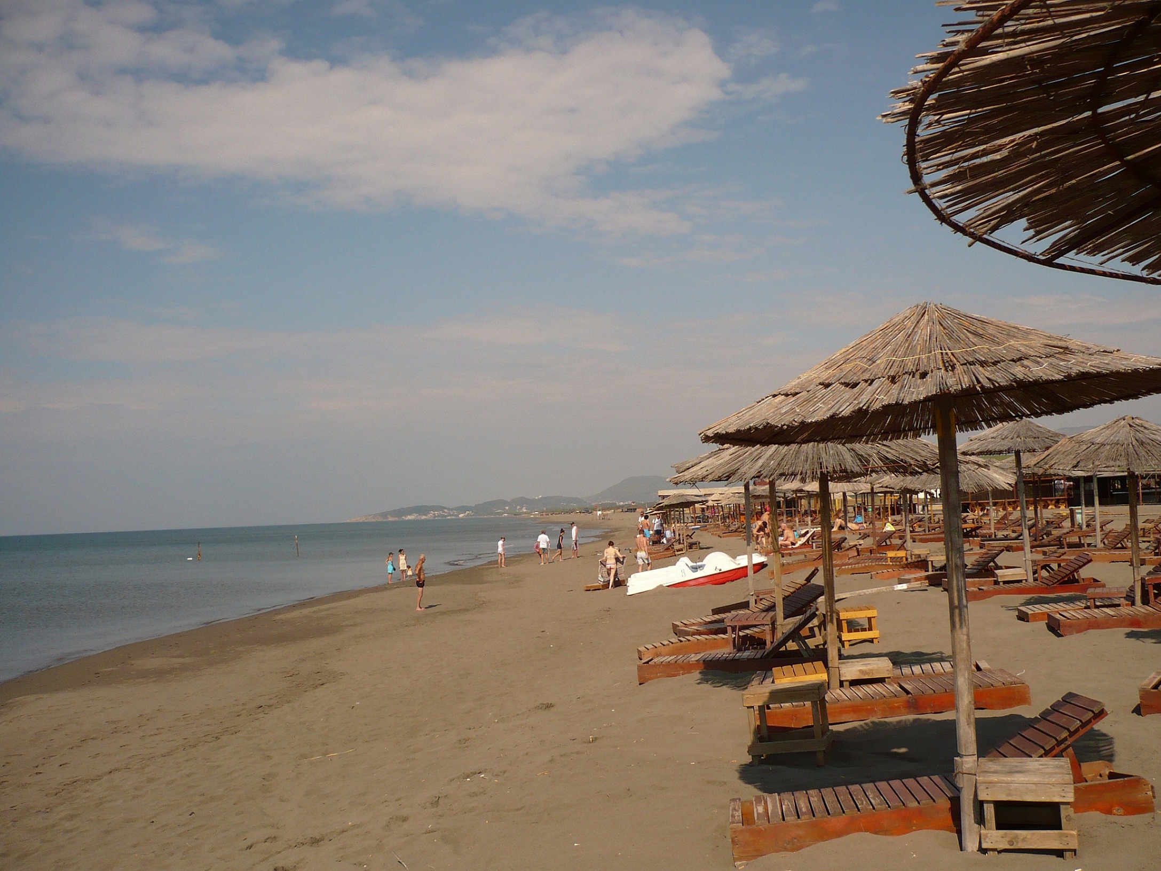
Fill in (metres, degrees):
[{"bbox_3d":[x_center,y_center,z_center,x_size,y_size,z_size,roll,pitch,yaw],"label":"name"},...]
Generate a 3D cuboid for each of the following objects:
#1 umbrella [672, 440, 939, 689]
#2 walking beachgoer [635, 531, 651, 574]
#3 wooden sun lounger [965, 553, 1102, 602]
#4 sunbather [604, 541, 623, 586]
[{"bbox_3d":[2.020,0.982,9.851,2.280,2.550,2.280,-2,-4,0],"label":"umbrella"},{"bbox_3d":[2.272,4.398,42.798,0.550,1.760,0.400,-3,-4,6],"label":"walking beachgoer"},{"bbox_3d":[6.637,2.077,17.233,1.950,0.530,0.620,-6,-4,16],"label":"wooden sun lounger"},{"bbox_3d":[1.126,4.421,40.595,0.620,1.660,0.450,-3,-4,6],"label":"sunbather"}]

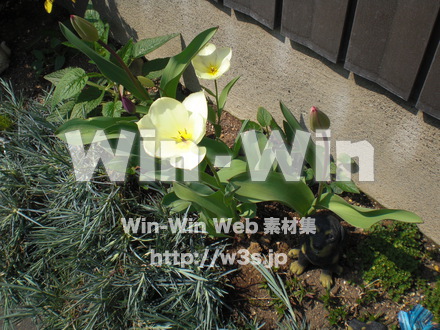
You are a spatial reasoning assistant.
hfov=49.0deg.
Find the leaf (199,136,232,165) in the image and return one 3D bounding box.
[{"bbox_3d":[-0.008,-0.027,0.890,0.058,0.035,0.042,-2,48,0],"label":"leaf"}]

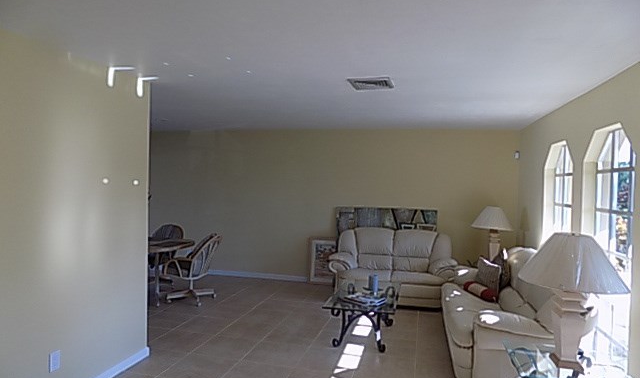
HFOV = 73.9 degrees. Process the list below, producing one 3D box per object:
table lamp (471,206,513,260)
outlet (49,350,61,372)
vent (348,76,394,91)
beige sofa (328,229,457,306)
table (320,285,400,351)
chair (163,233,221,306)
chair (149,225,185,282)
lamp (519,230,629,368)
[{"bbox_3d":[2.341,0.622,5.784,0.520,0.770,0.520,2,1,14],"label":"table lamp"},{"bbox_3d":[-1.763,1.149,2.826,0.012,0.118,0.074,2,1,14],"label":"outlet"},{"bbox_3d":[0.438,-0.880,3.581,0.350,0.020,0.410,2,1,14],"label":"vent"},{"bbox_3d":[1.021,1.062,5.952,1.680,0.980,0.880,2,1,14],"label":"beige sofa"},{"bbox_3d":[0.492,1.347,4.570,0.680,0.410,1.230,2,1,14],"label":"table"},{"bbox_3d":[-1.619,1.035,5.645,0.700,0.890,0.580,2,1,14],"label":"chair"},{"bbox_3d":[-2.413,1.001,6.726,0.580,0.890,0.680,2,1,-3],"label":"chair"},{"bbox_3d":[1.426,0.631,2.404,0.520,0.770,0.520,2,1,14],"label":"lamp"}]

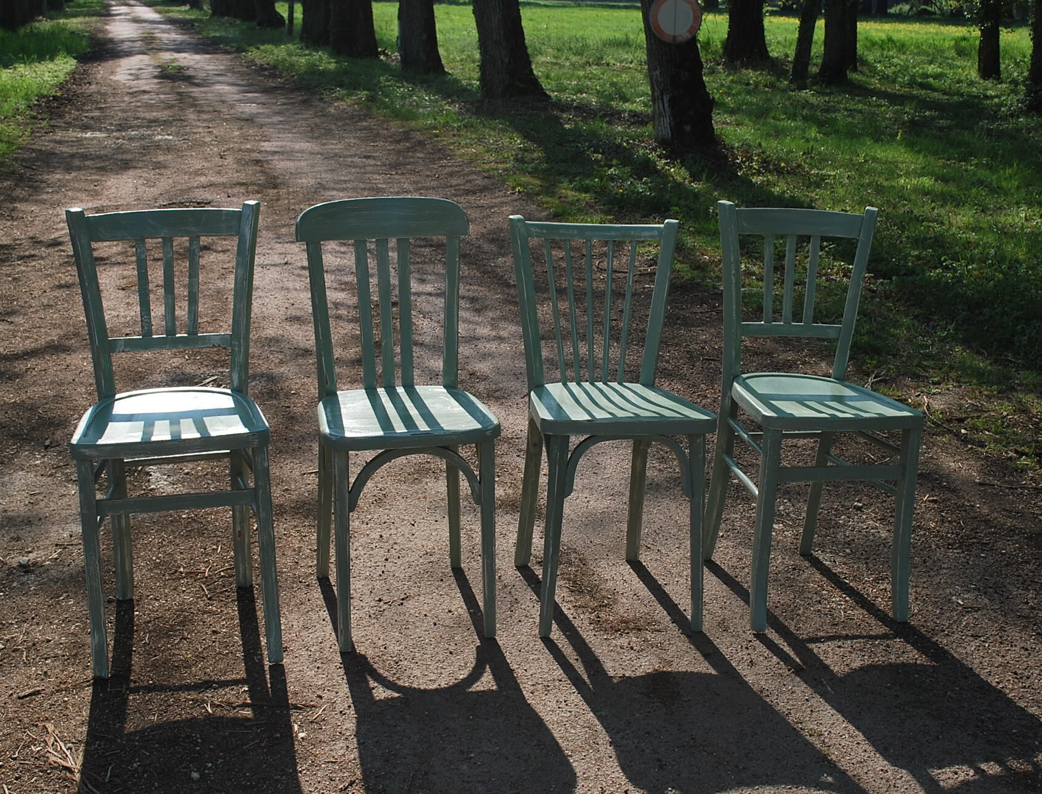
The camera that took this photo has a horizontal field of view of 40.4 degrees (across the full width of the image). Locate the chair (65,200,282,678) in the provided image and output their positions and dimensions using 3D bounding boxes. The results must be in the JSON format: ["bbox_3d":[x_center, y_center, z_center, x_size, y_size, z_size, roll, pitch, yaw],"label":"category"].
[{"bbox_3d":[-0.701,0.065,2.913,0.395,0.866,0.480,-2,14,-13],"label":"chair"}]

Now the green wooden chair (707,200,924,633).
[{"bbox_3d":[0.630,0.020,3.181,0.380,0.867,0.473,-2,14,-12],"label":"green wooden chair"}]

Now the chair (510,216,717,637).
[{"bbox_3d":[0.181,0.044,3.138,0.385,0.836,0.489,-1,13,-10],"label":"chair"}]

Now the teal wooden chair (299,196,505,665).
[{"bbox_3d":[-0.255,0.036,3.053,0.380,0.875,0.474,-2,14,-13],"label":"teal wooden chair"}]

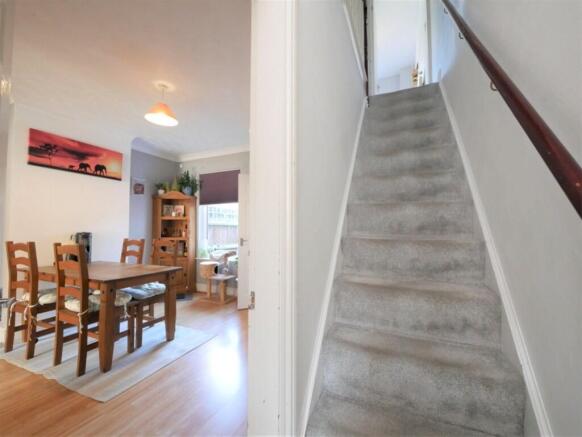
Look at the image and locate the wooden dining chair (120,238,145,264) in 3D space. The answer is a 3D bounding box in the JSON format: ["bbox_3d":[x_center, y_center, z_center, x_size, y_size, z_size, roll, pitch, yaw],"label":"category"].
[{"bbox_3d":[-2.268,0.803,3.038,0.425,1.063,0.496,-1,-3,23],"label":"wooden dining chair"}]

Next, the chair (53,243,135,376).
[{"bbox_3d":[-1.796,0.760,2.196,0.425,1.068,0.496,-1,-3,23],"label":"chair"}]

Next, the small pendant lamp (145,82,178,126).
[{"bbox_3d":[-1.326,-1.193,2.454,0.304,0.385,0.304,-1,-3,23],"label":"small pendant lamp"}]

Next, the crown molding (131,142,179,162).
[{"bbox_3d":[-2.471,-1.237,4.346,0.121,0.142,1.052,-1,-3,23],"label":"crown molding"}]

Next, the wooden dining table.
[{"bbox_3d":[-2.023,0.924,2.508,1.472,0.769,0.784,-1,-3,23],"label":"wooden dining table"}]

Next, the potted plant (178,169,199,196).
[{"bbox_3d":[-1.995,-0.674,4.584,0.364,0.526,0.364,-1,-3,23],"label":"potted plant"}]

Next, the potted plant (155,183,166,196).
[{"bbox_3d":[-2.407,-0.533,4.345,0.202,0.263,0.202,-1,-3,23],"label":"potted plant"}]

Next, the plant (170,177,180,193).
[{"bbox_3d":[-2.210,-0.612,4.502,0.182,0.395,0.182,-1,-3,23],"label":"plant"}]

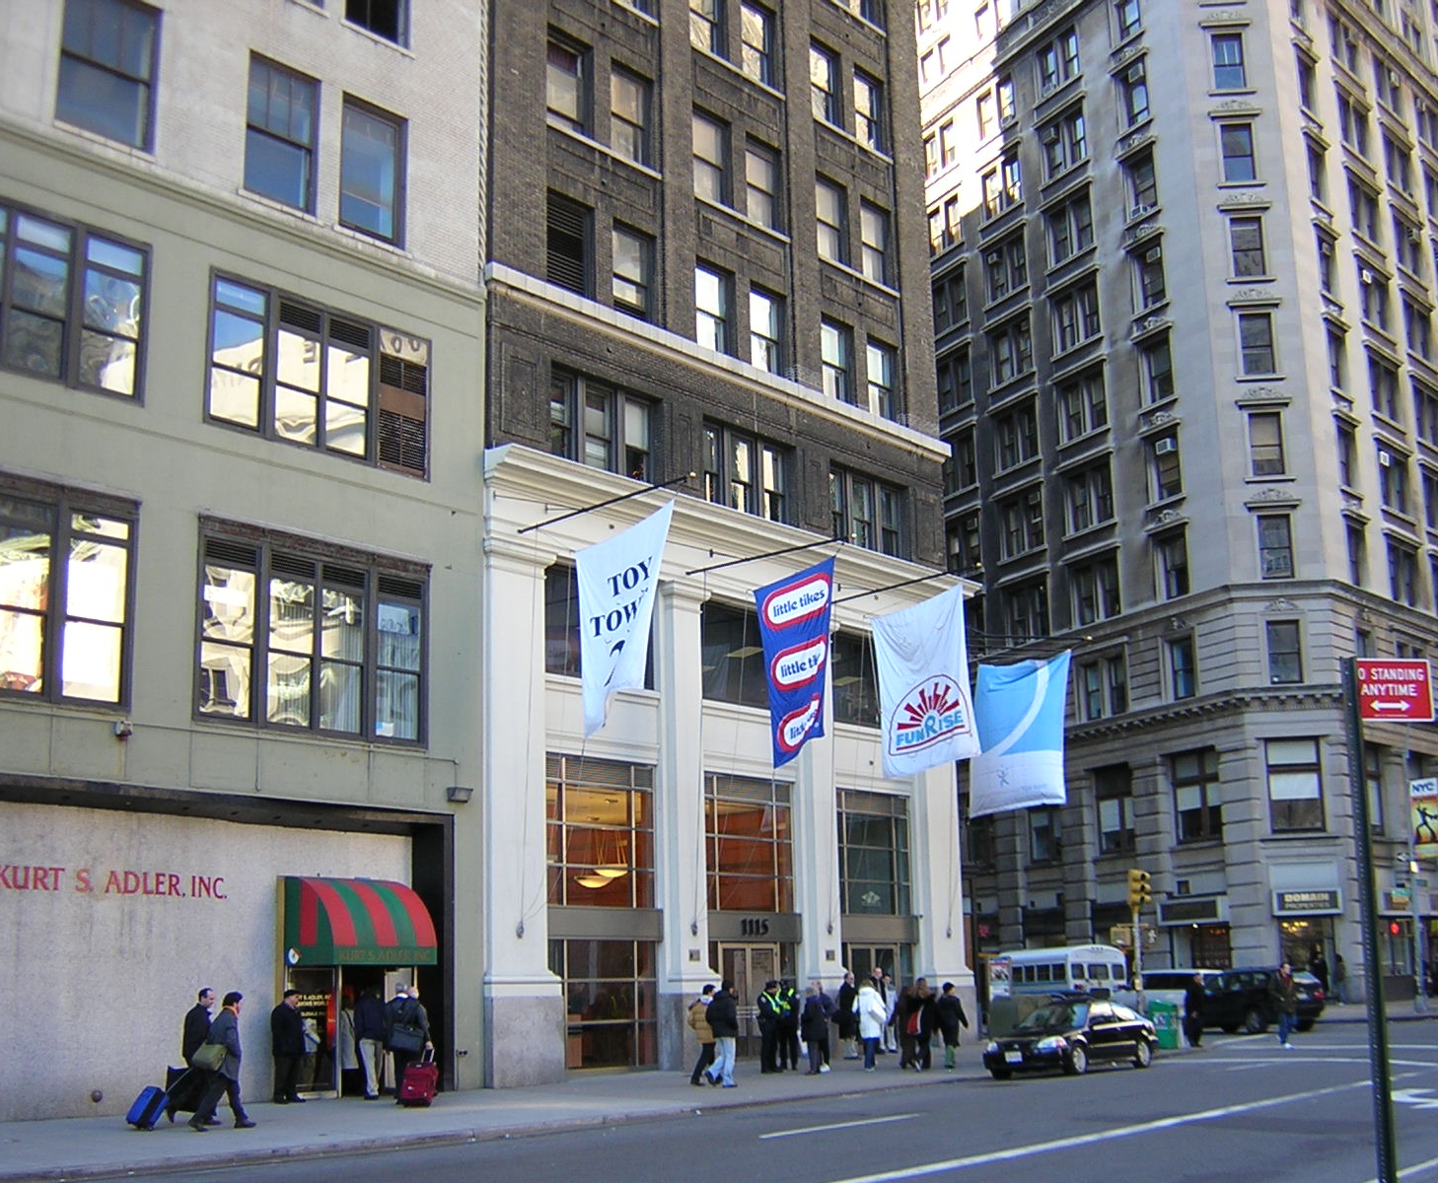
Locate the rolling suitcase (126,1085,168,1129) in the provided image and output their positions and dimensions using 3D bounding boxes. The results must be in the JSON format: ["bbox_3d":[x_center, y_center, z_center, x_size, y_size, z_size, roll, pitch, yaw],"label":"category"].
[{"bbox_3d":[-7.633,6.892,21.898,0.340,0.530,0.220,-13,-56,40],"label":"rolling suitcase"}]

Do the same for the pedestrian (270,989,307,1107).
[{"bbox_3d":[-7.039,7.467,26.935,0.380,1.770,0.520,0,-14,-5],"label":"pedestrian"}]

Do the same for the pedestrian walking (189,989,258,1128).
[{"bbox_3d":[-6.582,6.239,21.900,0.550,1.750,0.750,-13,-18,41],"label":"pedestrian walking"}]

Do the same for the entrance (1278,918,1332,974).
[{"bbox_3d":[20.560,12.893,57.500,1.950,2.900,0.300,-3,-14,7],"label":"entrance"}]

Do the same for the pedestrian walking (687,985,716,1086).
[{"bbox_3d":[-0.290,7.787,28.896,0.480,1.720,0.480,-13,-18,41],"label":"pedestrian walking"}]

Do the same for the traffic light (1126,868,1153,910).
[{"bbox_3d":[9.543,6.743,37.200,0.300,0.860,0.420,6,-16,-28],"label":"traffic light"}]

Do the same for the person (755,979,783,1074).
[{"bbox_3d":[0.977,8.526,32.202,0.480,1.770,0.520,-12,-17,39],"label":"person"}]

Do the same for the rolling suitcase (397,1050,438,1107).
[{"bbox_3d":[-4.546,7.387,24.800,0.460,0.820,0.320,7,-21,12],"label":"rolling suitcase"}]

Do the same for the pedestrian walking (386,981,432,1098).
[{"bbox_3d":[-4.887,7.070,25.772,0.680,1.790,0.500,5,-15,-24],"label":"pedestrian walking"}]

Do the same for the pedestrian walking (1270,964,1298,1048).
[{"bbox_3d":[11.810,8.672,34.399,0.450,1.740,0.480,-14,-18,43],"label":"pedestrian walking"}]

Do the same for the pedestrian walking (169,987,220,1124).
[{"bbox_3d":[-7.117,6.311,22.400,0.500,1.750,0.580,-13,-18,41],"label":"pedestrian walking"}]

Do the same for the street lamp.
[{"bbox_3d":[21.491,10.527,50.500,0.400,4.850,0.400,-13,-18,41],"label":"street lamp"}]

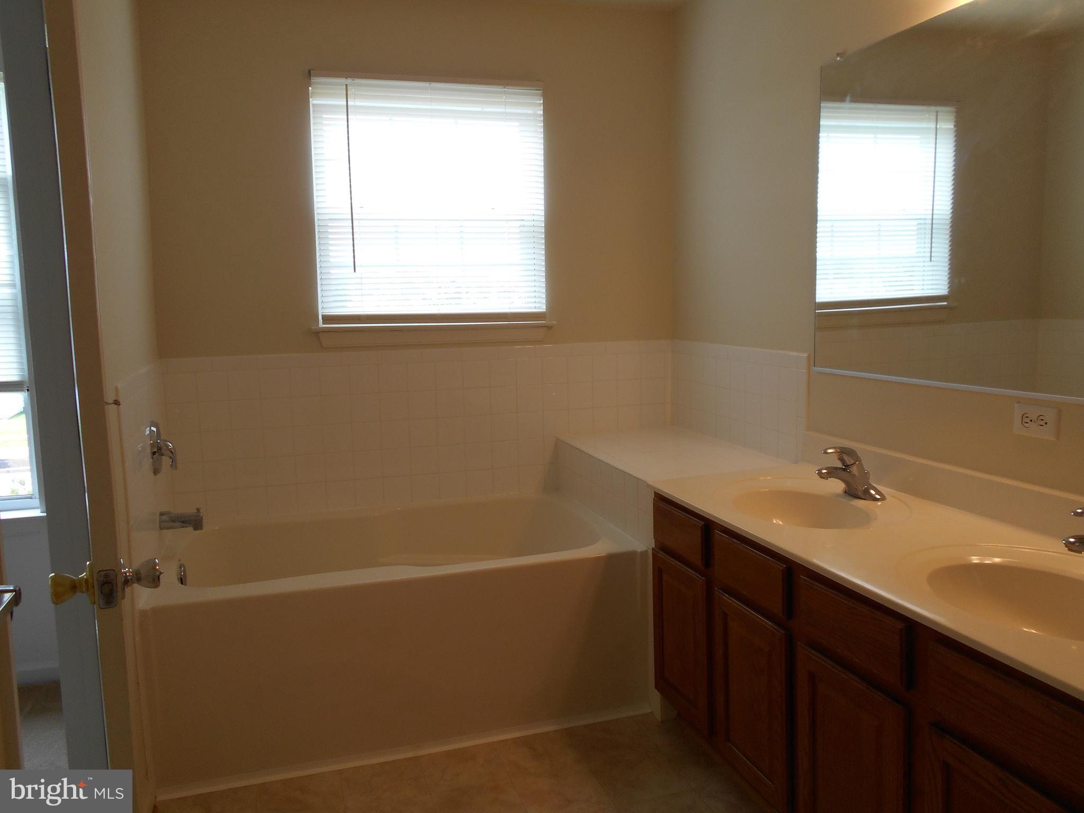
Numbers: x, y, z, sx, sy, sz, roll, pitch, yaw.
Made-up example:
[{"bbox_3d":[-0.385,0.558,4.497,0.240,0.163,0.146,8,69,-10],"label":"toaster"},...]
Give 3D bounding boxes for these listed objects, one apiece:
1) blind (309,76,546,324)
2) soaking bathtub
[{"bbox_3d":[-0.414,-0.782,3.135,0.881,0.907,0.040,-4,8,-16],"label":"blind"},{"bbox_3d":[-0.495,0.712,2.837,1.487,0.540,0.872,-4,8,-16],"label":"soaking bathtub"}]

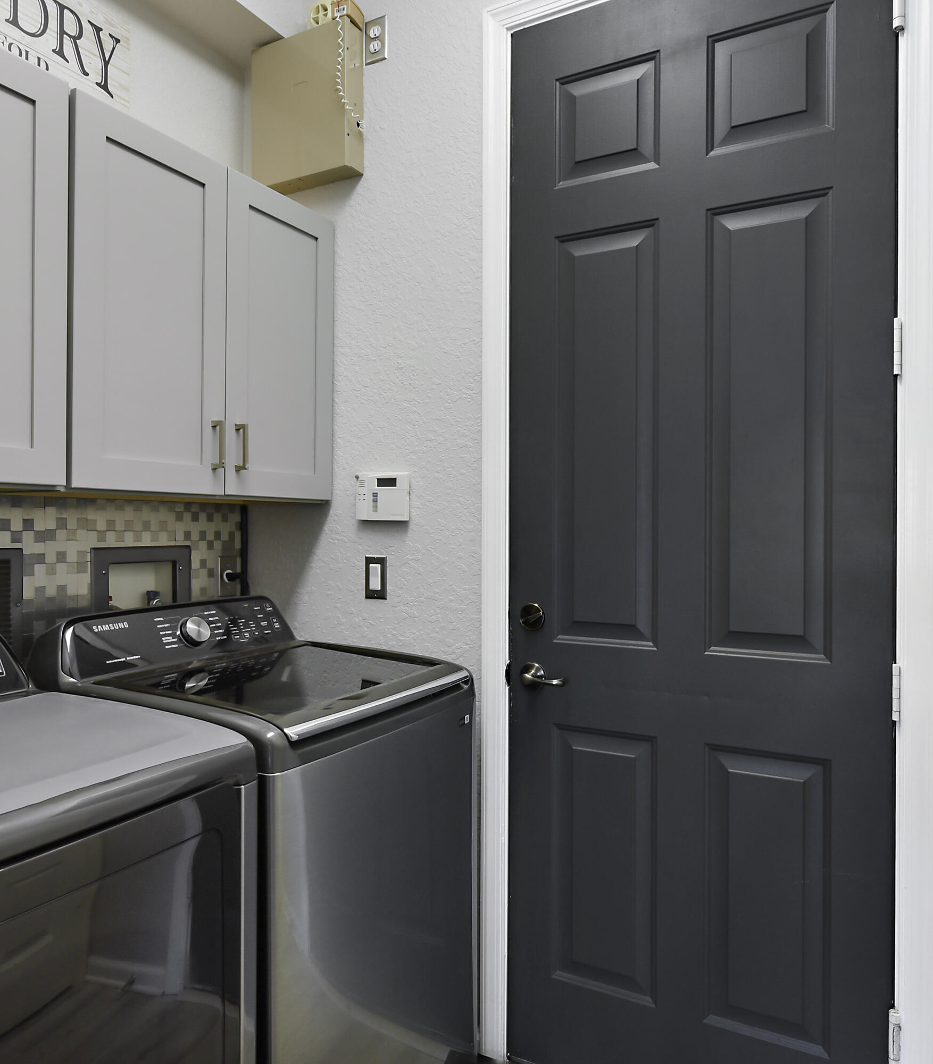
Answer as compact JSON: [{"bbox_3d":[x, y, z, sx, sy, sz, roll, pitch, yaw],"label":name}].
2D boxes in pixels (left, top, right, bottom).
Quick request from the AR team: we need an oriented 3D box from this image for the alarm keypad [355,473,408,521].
[{"bbox_3d":[-0.218,-0.090,2.081,0.153,0.122,0.024,0,0,28],"label":"alarm keypad"}]

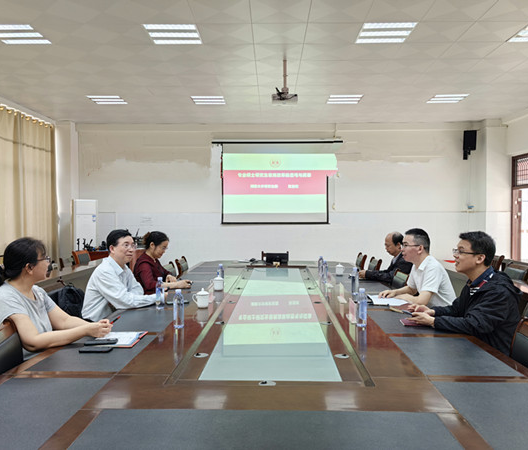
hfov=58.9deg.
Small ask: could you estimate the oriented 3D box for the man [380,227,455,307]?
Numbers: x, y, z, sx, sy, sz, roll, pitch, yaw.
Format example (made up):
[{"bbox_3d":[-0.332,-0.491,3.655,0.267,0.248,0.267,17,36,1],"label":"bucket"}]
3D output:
[{"bbox_3d":[1.126,0.683,3.357,0.640,1.310,0.500,0,1,5],"label":"man"}]

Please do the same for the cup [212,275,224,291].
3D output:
[{"bbox_3d":[-0.410,0.523,4.235,0.120,0.138,0.090,0,1,2],"label":"cup"}]

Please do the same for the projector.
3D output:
[{"bbox_3d":[0.281,-1.652,6.198,0.335,0.090,0.270,0,1,2],"label":"projector"}]

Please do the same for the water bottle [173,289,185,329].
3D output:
[{"bbox_3d":[-0.497,0.480,2.721,0.063,0.228,0.063,0,1,2],"label":"water bottle"}]

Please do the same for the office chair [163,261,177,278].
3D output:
[{"bbox_3d":[-0.883,0.864,5.336,0.540,0.870,0.460,0,1,2],"label":"office chair"}]

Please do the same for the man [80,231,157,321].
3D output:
[{"bbox_3d":[-1.030,0.699,3.540,0.680,1.320,0.530,0,1,18],"label":"man"}]

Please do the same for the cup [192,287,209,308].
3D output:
[{"bbox_3d":[-0.466,0.539,3.450,0.123,0.136,0.090,0,1,2],"label":"cup"}]

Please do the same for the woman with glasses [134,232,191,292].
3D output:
[{"bbox_3d":[-0.950,0.704,4.460,0.660,1.270,0.500,0,1,12],"label":"woman with glasses"}]

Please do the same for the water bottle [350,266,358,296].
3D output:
[{"bbox_3d":[0.776,0.483,4.000,0.064,0.228,0.064,0,1,2],"label":"water bottle"}]

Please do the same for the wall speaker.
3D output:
[{"bbox_3d":[4.408,-1.801,10.000,0.230,0.400,0.220,0,1,12],"label":"wall speaker"}]

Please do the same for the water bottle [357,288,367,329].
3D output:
[{"bbox_3d":[0.600,0.504,2.870,0.064,0.228,0.064,0,1,2],"label":"water bottle"}]

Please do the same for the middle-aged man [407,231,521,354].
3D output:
[{"bbox_3d":[1.174,0.694,2.696,0.680,1.310,0.520,0,1,6],"label":"middle-aged man"}]

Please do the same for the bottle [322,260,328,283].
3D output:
[{"bbox_3d":[0.633,0.469,4.800,0.064,0.228,0.064,0,1,2],"label":"bottle"}]

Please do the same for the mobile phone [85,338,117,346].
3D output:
[{"bbox_3d":[-0.845,0.615,2.455,0.160,0.010,0.077,0,1,-9],"label":"mobile phone"}]

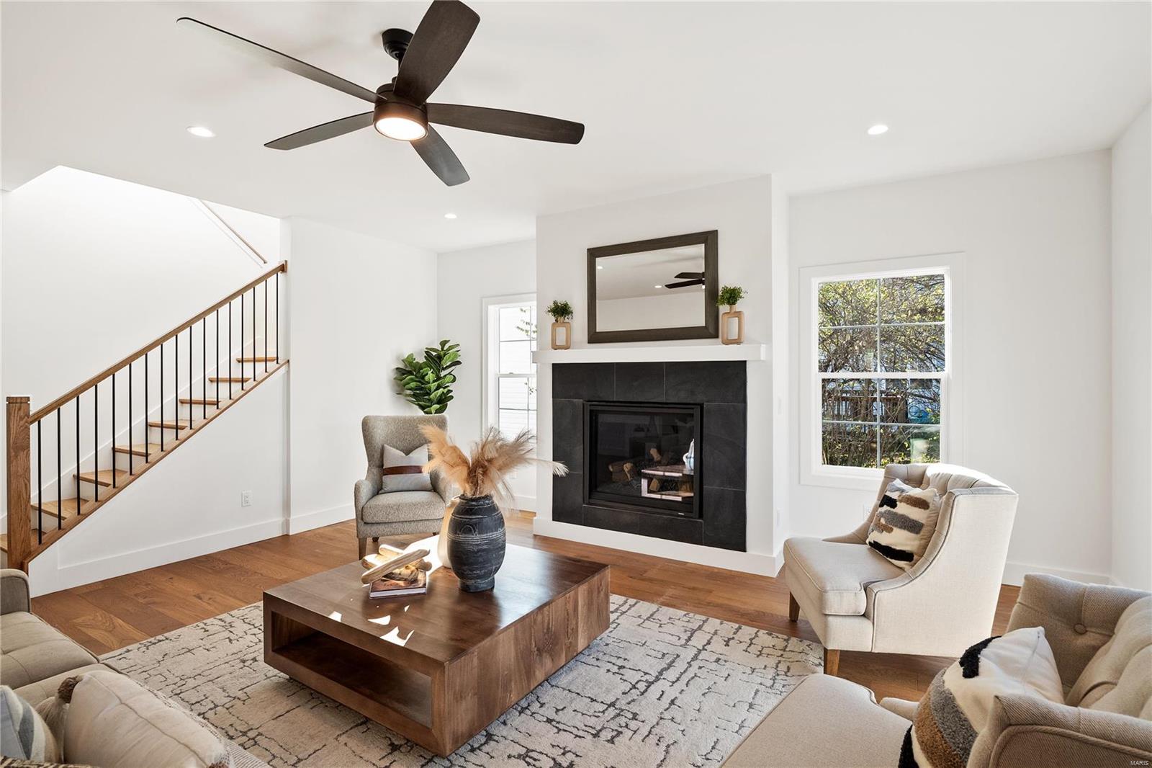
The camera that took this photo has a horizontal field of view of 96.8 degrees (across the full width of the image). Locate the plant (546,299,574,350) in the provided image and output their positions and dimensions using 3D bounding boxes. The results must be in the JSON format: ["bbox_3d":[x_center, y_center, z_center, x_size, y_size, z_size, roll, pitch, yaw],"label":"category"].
[{"bbox_3d":[-0.125,-0.472,4.199,0.210,0.410,0.170,1,1,29],"label":"plant"}]

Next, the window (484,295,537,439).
[{"bbox_3d":[-0.563,-0.077,5.259,1.020,1.670,0.100,1,1,29],"label":"window"}]

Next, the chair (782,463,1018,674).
[{"bbox_3d":[1.530,0.888,2.550,0.790,0.900,0.680,0,1,7],"label":"chair"}]

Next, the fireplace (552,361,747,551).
[{"bbox_3d":[0.491,0.505,3.965,1.606,1.350,0.060,1,1,29],"label":"fireplace"}]

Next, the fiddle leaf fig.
[{"bbox_3d":[-1.490,0.424,5.188,0.660,1.740,0.600,0,1,0],"label":"fiddle leaf fig"}]

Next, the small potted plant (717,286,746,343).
[{"bbox_3d":[1.072,-0.461,3.522,0.200,0.410,0.160,1,1,29],"label":"small potted plant"}]

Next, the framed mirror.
[{"bbox_3d":[0.559,-0.708,3.900,1.056,0.768,0.040,1,1,29],"label":"framed mirror"}]

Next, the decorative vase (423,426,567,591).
[{"bbox_3d":[-0.400,0.590,2.460,0.660,0.770,0.420,0,1,0],"label":"decorative vase"}]

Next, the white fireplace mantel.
[{"bbox_3d":[0.475,-0.211,3.870,1.800,0.105,0.190,1,1,29],"label":"white fireplace mantel"}]

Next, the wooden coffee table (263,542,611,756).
[{"bbox_3d":[-0.643,1.155,2.576,1.170,0.359,1.130,1,1,32],"label":"wooden coffee table"}]

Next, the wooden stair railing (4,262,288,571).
[{"bbox_3d":[-3.006,0.102,3.832,0.100,2.360,1.734,1,1,32],"label":"wooden stair railing"}]

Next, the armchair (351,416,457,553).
[{"bbox_3d":[-1.335,0.791,4.164,0.720,1.040,0.800,0,1,-11],"label":"armchair"}]

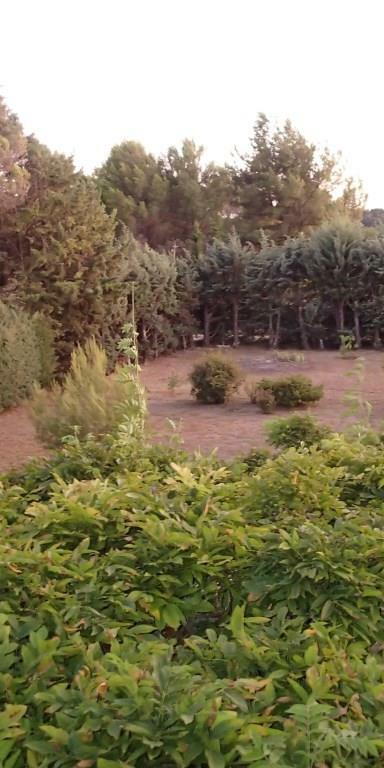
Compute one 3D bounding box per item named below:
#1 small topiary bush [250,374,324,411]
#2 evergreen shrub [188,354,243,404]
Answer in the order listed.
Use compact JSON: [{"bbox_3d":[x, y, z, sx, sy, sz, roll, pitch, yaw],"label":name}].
[{"bbox_3d":[2.568,0.173,19.846,1.990,0.870,1.490,1,9,7],"label":"small topiary bush"},{"bbox_3d":[0.636,-0.161,20.602,1.480,1.330,1.400,0,9,2],"label":"evergreen shrub"}]

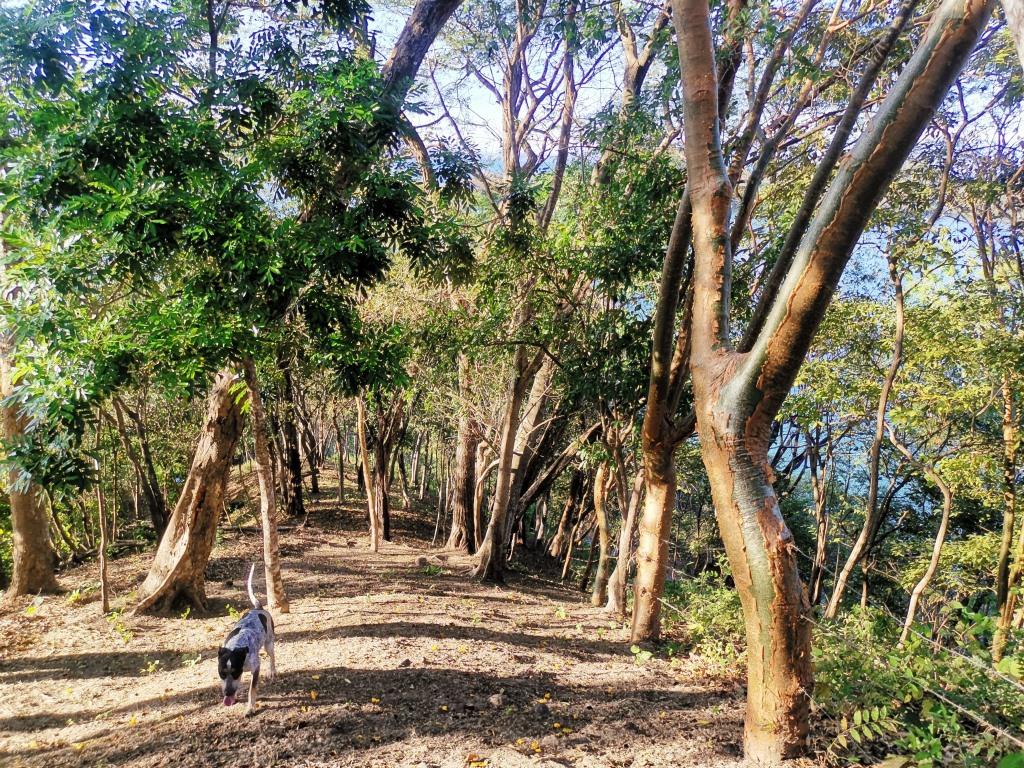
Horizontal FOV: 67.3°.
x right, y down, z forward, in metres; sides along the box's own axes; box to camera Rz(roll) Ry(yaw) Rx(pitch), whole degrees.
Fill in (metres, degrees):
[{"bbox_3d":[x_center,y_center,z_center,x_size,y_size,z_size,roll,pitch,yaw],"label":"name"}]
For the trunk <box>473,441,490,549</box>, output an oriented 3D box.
[{"bbox_3d":[-0.380,1.403,9.579,0.187,1.438,0.149,2,16,-2],"label":"trunk"}]

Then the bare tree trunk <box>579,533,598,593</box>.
[{"bbox_3d":[0.844,1.944,8.383,0.065,0.729,0.065,12,16,8],"label":"bare tree trunk"}]

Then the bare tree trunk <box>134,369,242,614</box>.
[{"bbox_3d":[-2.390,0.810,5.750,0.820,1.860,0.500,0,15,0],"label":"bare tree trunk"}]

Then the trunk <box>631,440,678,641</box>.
[{"bbox_3d":[1.135,1.278,6.156,0.272,1.676,0.256,4,17,11],"label":"trunk"}]

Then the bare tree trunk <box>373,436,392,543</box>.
[{"bbox_3d":[-1.663,1.369,9.881,0.180,1.450,0.180,-2,17,-10],"label":"bare tree trunk"}]

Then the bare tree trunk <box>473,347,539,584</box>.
[{"bbox_3d":[-0.045,0.715,6.785,0.525,2.052,0.400,0,16,0],"label":"bare tree trunk"}]

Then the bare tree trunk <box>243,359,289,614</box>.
[{"bbox_3d":[-1.770,0.780,5.600,0.200,1.950,0.180,0,15,0],"label":"bare tree trunk"}]

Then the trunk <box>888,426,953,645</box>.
[{"bbox_3d":[3.542,1.334,6.703,0.500,1.915,0.300,0,16,0],"label":"trunk"}]

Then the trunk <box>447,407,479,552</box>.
[{"bbox_3d":[-0.524,1.031,8.261,0.295,1.547,0.340,0,16,0],"label":"trunk"}]

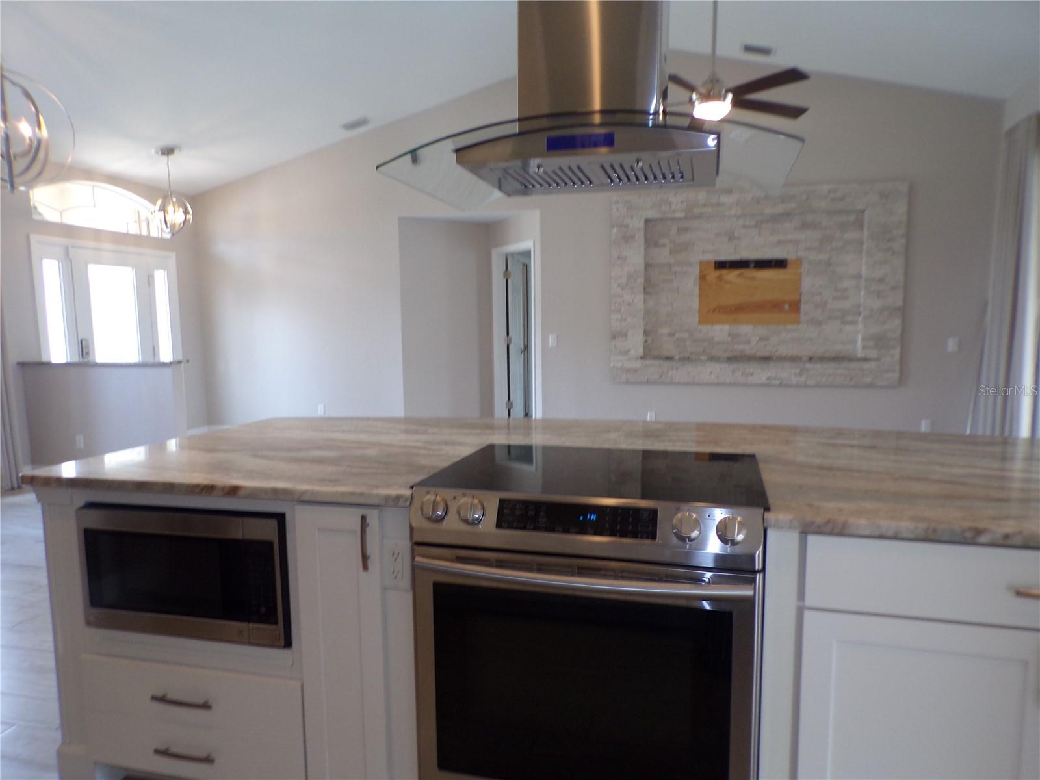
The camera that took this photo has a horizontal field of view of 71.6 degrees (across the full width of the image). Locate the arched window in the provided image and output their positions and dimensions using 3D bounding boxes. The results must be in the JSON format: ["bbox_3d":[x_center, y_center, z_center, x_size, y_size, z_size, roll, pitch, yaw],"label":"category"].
[{"bbox_3d":[-4.096,-1.802,7.120,0.120,0.460,1.680,1,6,15],"label":"arched window"}]

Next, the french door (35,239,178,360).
[{"bbox_3d":[-4.074,-0.380,7.269,0.120,2.120,1.760,1,6,15],"label":"french door"}]

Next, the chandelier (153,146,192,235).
[{"bbox_3d":[-3.297,-1.879,6.818,0.360,0.820,0.360,1,6,15],"label":"chandelier"}]

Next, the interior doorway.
[{"bbox_3d":[-0.032,-0.500,7.874,0.130,2.130,0.920,-4,6,-29],"label":"interior doorway"}]

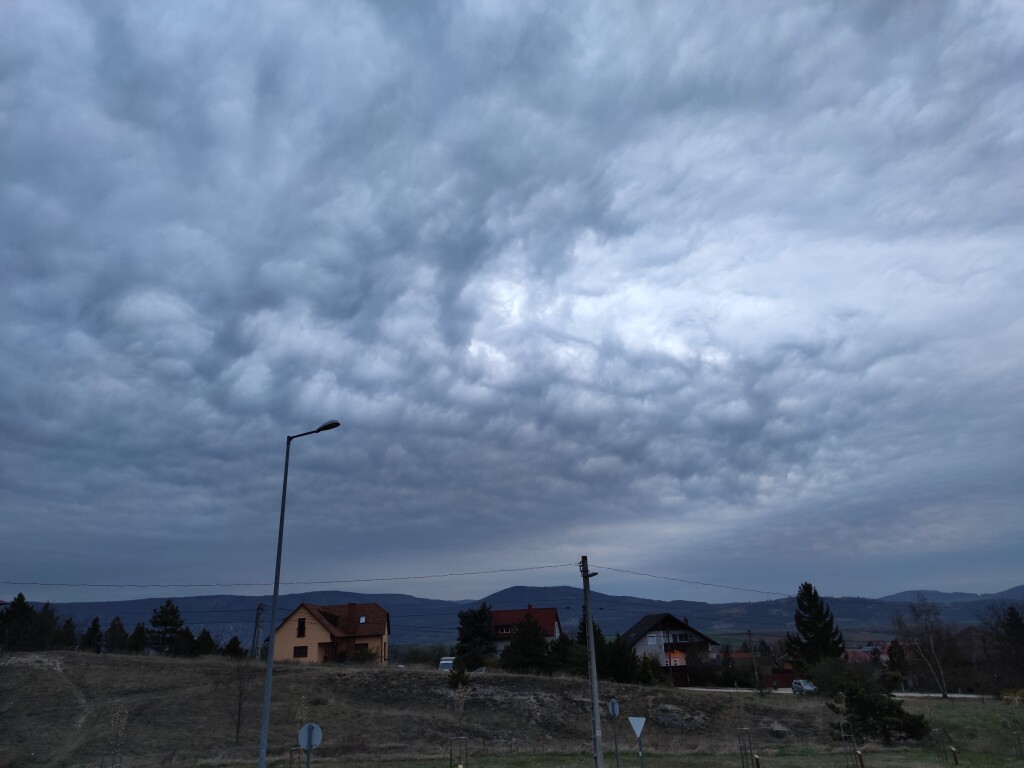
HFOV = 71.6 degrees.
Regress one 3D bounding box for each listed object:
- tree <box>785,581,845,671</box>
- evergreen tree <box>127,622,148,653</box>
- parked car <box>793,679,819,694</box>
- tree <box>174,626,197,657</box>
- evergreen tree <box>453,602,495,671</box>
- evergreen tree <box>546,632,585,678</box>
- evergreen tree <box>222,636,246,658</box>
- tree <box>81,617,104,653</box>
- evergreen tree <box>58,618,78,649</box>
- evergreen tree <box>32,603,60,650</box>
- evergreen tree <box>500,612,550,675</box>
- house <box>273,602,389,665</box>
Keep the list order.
[{"bbox_3d":[41.754,33.886,98.000,8.040,12.795,8.040,-10,-21,20],"label":"tree"},{"bbox_3d":[-48.527,32.977,92.000,2.768,3.906,2.768,7,-22,-26],"label":"evergreen tree"},{"bbox_3d":[36.976,38.229,89.500,1.750,1.570,4.200,-2,-20,-1],"label":"parked car"},{"bbox_3d":[-41.847,33.132,91.000,2.738,3.857,2.738,6,-21,-23],"label":"tree"},{"bbox_3d":[-4.781,33.205,93.000,5.341,8.642,5.341,-1,-19,-3],"label":"evergreen tree"},{"bbox_3d":[6.909,34.352,90.000,4.923,5.335,4.923,-4,-19,3],"label":"evergreen tree"},{"bbox_3d":[-33.613,32.038,86.000,2.822,2.727,2.822,5,-21,-20],"label":"evergreen tree"},{"bbox_3d":[-50.223,29.974,85.006,2.790,4.070,2.790,8,-22,-28],"label":"tree"},{"bbox_3d":[-53.720,30.210,86.004,2.350,3.430,2.350,9,-23,-29],"label":"evergreen tree"},{"bbox_3d":[-56.386,29.345,86.010,3.290,5.510,3.290,10,-23,-31],"label":"evergreen tree"},{"bbox_3d":[1.709,32.846,90.017,6.150,7.390,6.150,-3,-20,0],"label":"evergreen tree"},{"bbox_3d":[-22.955,32.309,92.000,12.830,6.640,11.000,0,-20,-6],"label":"house"}]

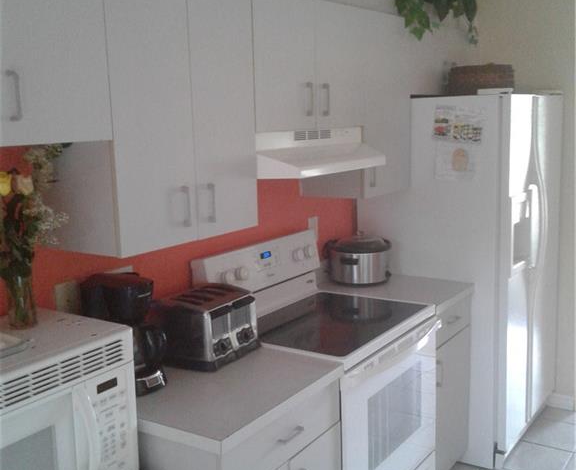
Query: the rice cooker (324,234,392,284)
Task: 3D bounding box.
[{"bbox_3d":[0.339,0.107,3.386,0.285,0.220,0.260,2,10,18],"label":"rice cooker"}]

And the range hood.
[{"bbox_3d":[0.032,-0.316,2.720,0.430,0.152,0.752,5,11,32],"label":"range hood"}]

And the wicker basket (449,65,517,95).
[{"bbox_3d":[0.902,-0.730,3.458,0.310,0.135,0.310,5,11,32],"label":"wicker basket"}]

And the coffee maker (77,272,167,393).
[{"bbox_3d":[-0.479,0.287,2.139,0.230,0.312,0.167,5,11,32],"label":"coffee maker"}]

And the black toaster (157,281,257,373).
[{"bbox_3d":[-0.275,0.296,2.414,0.265,0.195,0.275,4,11,27],"label":"black toaster"}]

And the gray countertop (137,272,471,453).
[{"bbox_3d":[0.083,0.359,2.708,0.625,0.042,1.849,5,11,32],"label":"gray countertop"}]

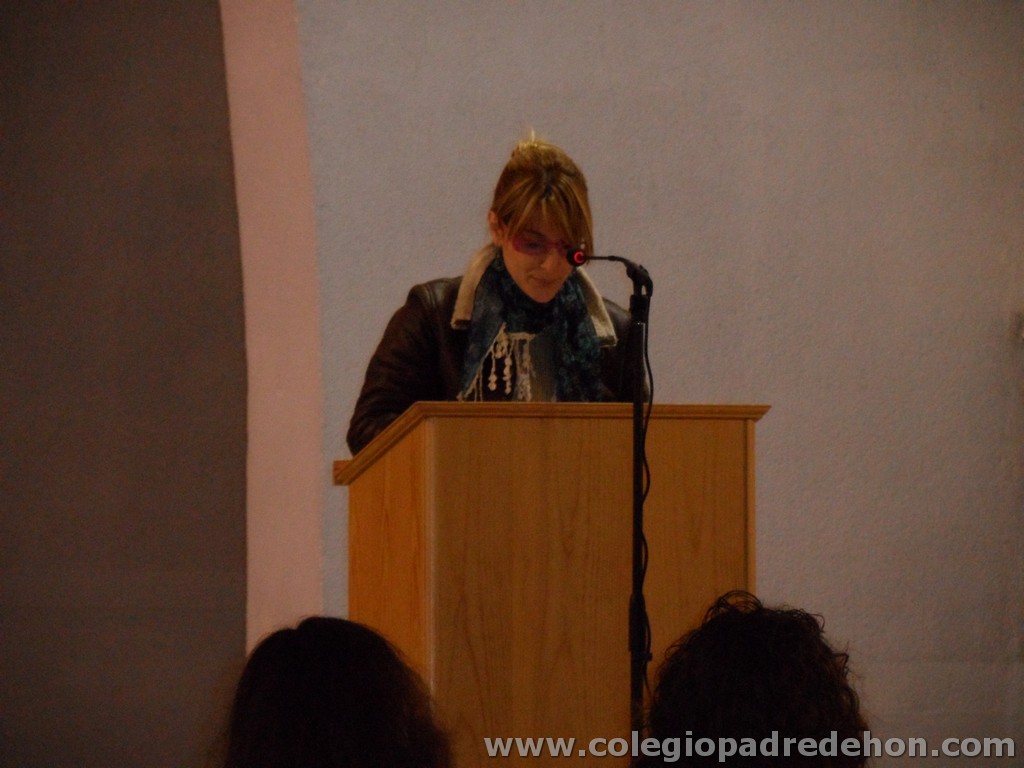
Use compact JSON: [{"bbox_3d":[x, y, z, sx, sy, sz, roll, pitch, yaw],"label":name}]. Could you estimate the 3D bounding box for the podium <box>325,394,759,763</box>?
[{"bbox_3d":[0.071,0.619,12.245,0.626,1.160,0.460,0,-2,-17],"label":"podium"}]

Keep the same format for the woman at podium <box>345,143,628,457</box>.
[{"bbox_3d":[-0.016,0.386,12.550,0.500,1.645,0.420,0,-2,-17],"label":"woman at podium"}]

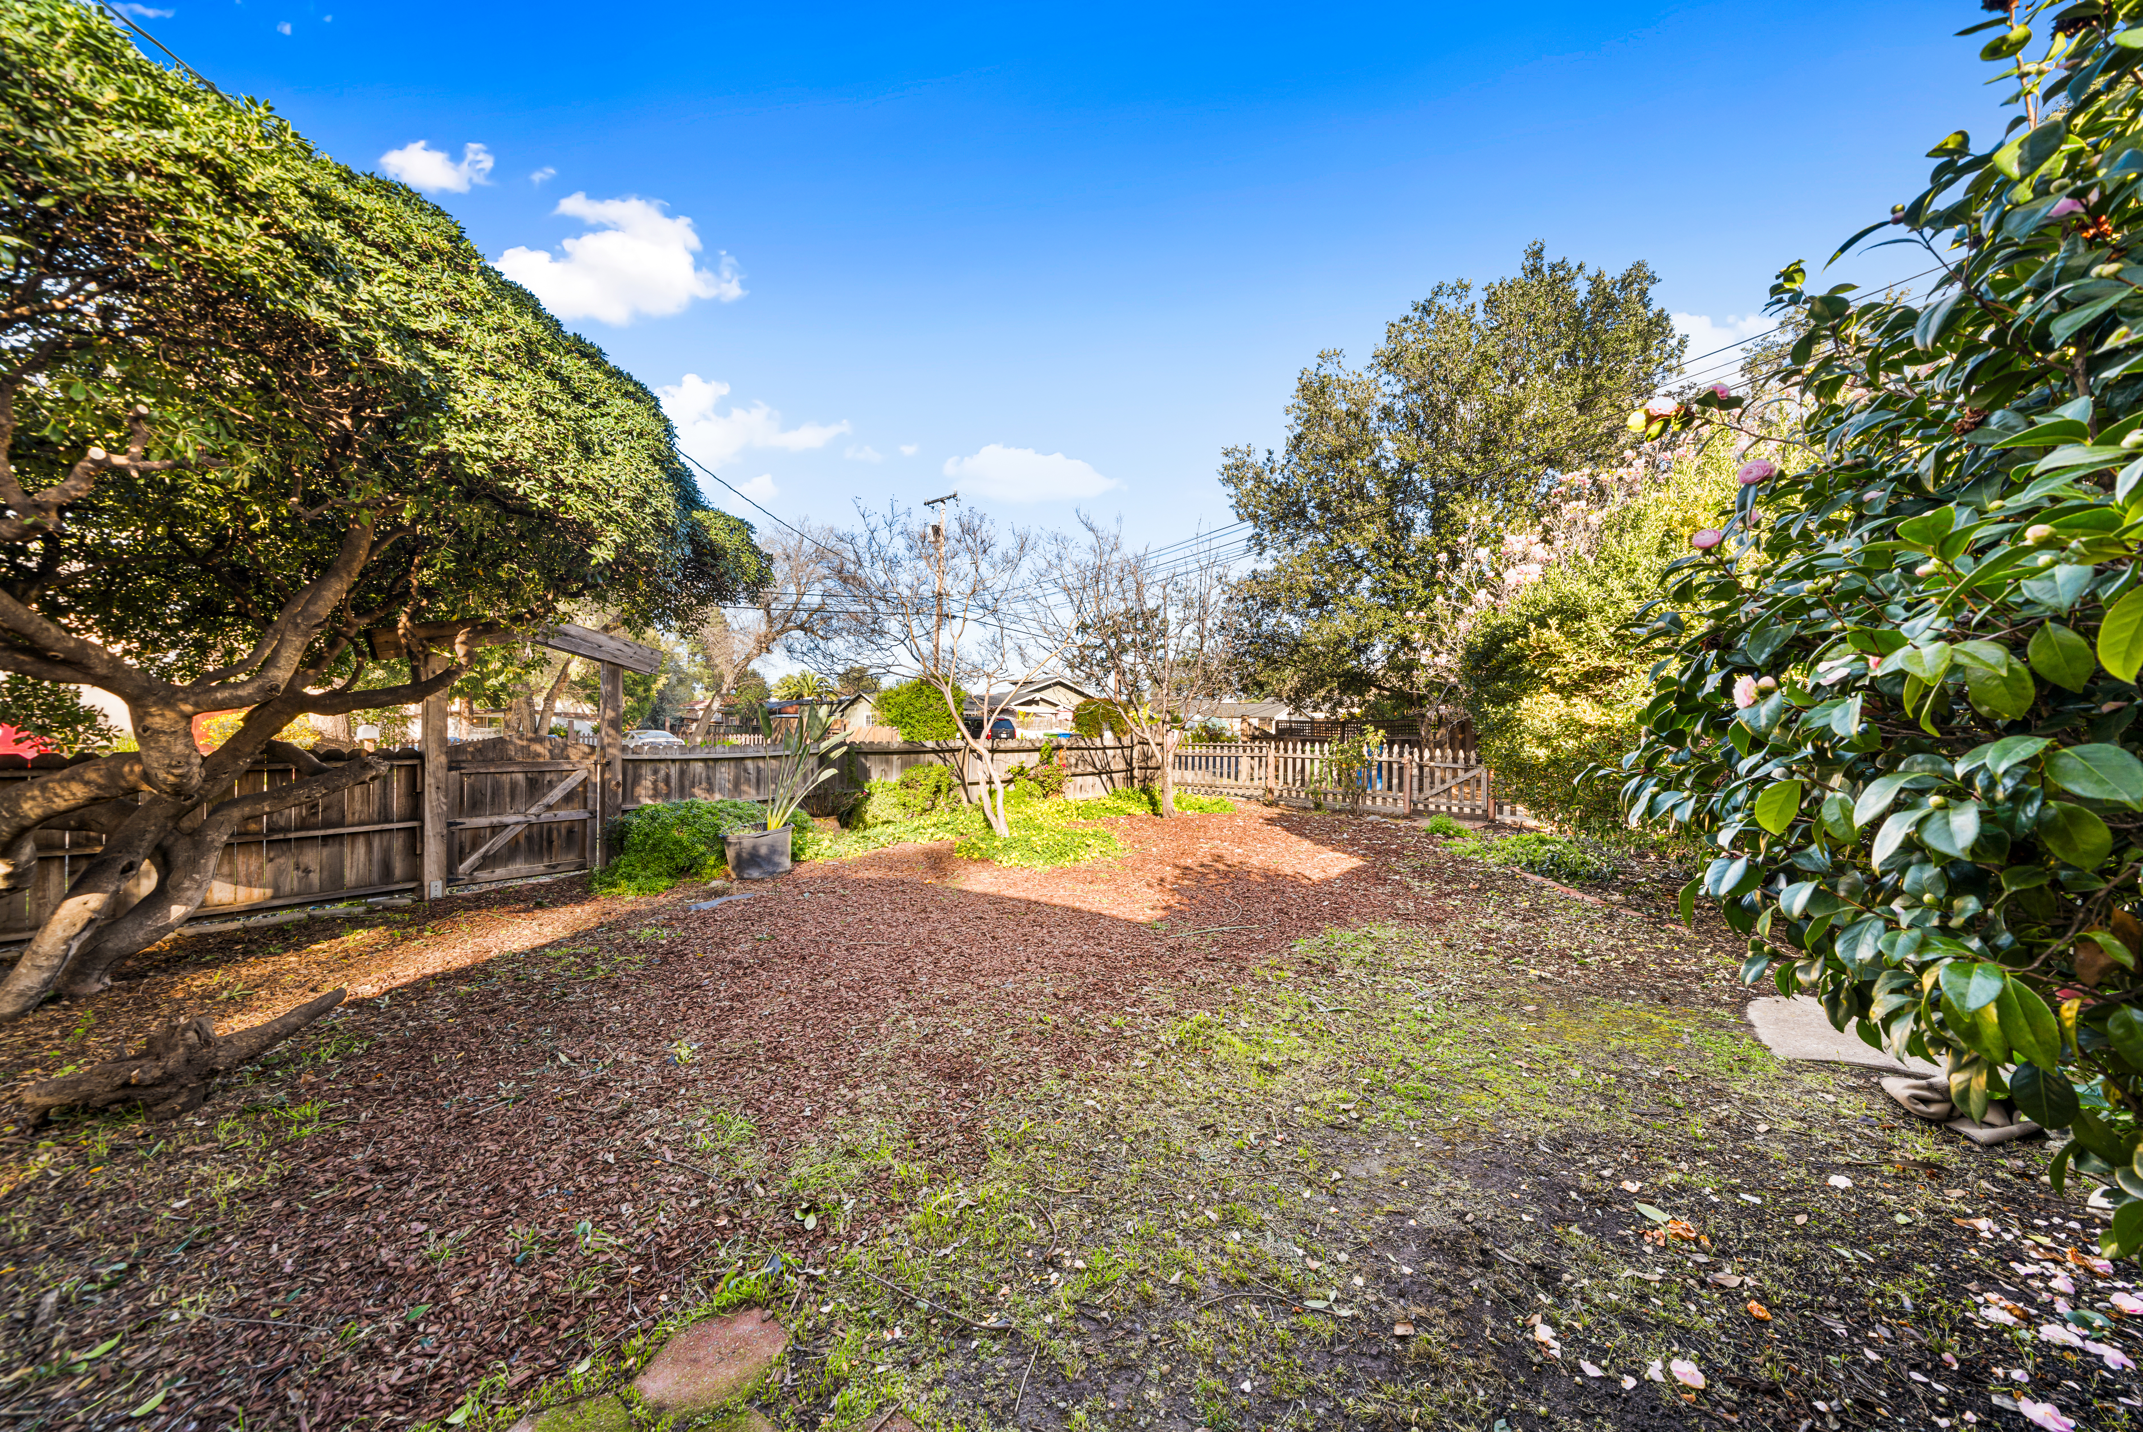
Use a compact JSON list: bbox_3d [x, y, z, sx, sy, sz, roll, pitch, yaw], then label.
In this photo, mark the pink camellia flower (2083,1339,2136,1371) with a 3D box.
[{"bbox_3d":[2.450,1.510,1.690,0.078,0.028,0.075,0,0,0],"label":"pink camellia flower"}]

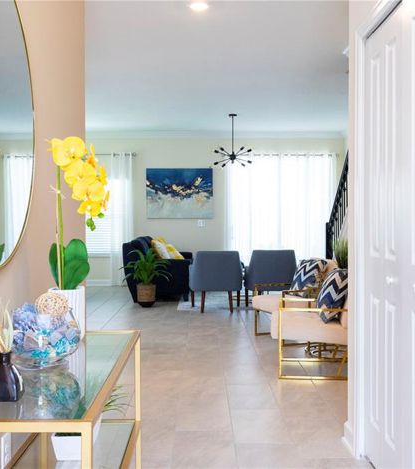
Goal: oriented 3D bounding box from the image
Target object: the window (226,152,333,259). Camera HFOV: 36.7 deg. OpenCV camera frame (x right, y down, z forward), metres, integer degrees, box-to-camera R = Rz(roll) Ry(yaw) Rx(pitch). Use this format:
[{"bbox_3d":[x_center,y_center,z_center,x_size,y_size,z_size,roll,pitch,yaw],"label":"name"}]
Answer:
[{"bbox_3d":[1.310,-0.380,11.280,1.990,2.200,0.120,0,1,0],"label":"window"}]

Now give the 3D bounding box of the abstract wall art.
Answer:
[{"bbox_3d":[-0.502,-0.733,11.300,1.210,0.915,0.040,0,1,0],"label":"abstract wall art"}]

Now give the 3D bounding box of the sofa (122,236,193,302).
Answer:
[{"bbox_3d":[-0.740,0.507,10.000,0.950,0.900,2.000,0,1,-1],"label":"sofa"}]

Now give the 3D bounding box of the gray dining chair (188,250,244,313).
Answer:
[{"bbox_3d":[0.119,0.596,8.270,0.710,0.790,0.720,0,1,-1],"label":"gray dining chair"}]

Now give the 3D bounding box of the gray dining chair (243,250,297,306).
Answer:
[{"bbox_3d":[0.845,0.590,8.200,0.710,0.800,0.680,0,1,-1],"label":"gray dining chair"}]

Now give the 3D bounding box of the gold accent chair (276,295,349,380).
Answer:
[{"bbox_3d":[0.852,0.661,4.870,0.720,0.790,0.640,0,1,8],"label":"gold accent chair"}]

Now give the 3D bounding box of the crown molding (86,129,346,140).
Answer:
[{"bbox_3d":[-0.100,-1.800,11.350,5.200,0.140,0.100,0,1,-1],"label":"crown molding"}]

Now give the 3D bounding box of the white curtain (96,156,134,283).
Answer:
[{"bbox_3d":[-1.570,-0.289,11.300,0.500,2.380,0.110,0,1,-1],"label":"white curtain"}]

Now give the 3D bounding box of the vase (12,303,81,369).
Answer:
[{"bbox_3d":[-0.458,0.284,1.760,0.205,0.175,0.205,0,1,0],"label":"vase"}]

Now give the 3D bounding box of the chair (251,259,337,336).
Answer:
[{"bbox_3d":[0.885,0.637,6.160,0.720,0.790,0.640,0,1,-17],"label":"chair"}]

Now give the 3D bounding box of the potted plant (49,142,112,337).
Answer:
[{"bbox_3d":[-0.436,0.008,2.110,0.210,0.675,0.180,0,1,-1],"label":"potted plant"}]

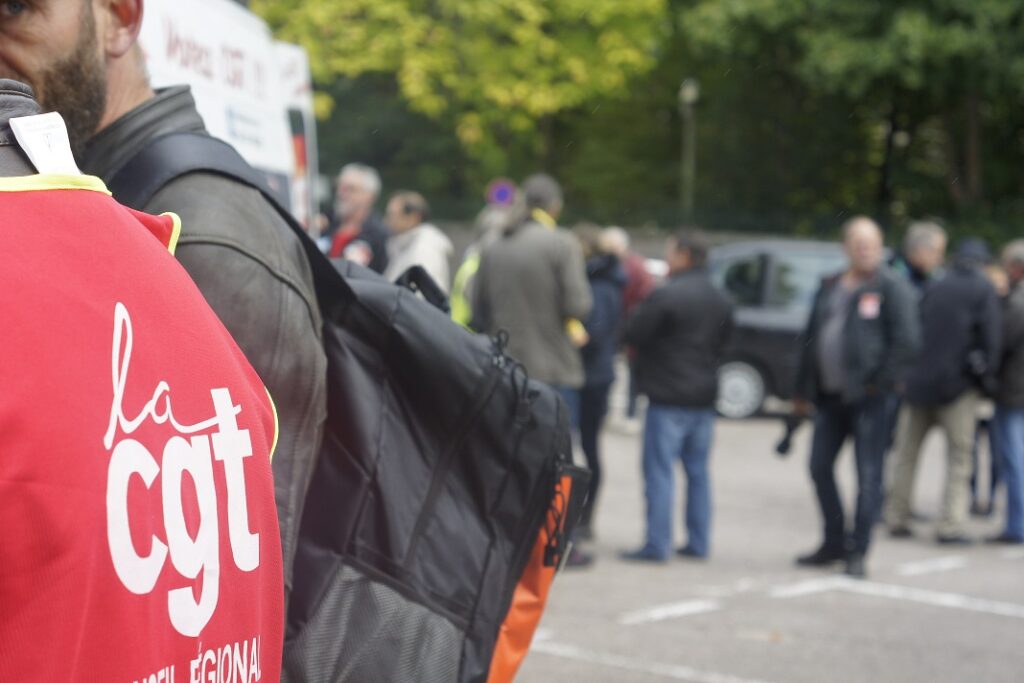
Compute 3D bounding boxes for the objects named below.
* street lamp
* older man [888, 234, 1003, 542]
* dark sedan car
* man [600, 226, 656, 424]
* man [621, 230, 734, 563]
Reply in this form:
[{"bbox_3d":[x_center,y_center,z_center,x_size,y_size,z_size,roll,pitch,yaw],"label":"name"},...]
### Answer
[{"bbox_3d":[2.650,-1.920,32.000,0.320,4.000,0.320,0,3,0],"label":"street lamp"},{"bbox_3d":[2.380,0.280,11.800,0.580,1.670,0.480,2,3,30],"label":"older man"},{"bbox_3d":[3.170,-0.100,18.300,4.200,1.500,1.750,1,3,2],"label":"dark sedan car"},{"bbox_3d":[0.990,-0.150,18.300,0.480,1.690,0.520,1,3,6],"label":"man"},{"bbox_3d":[0.875,0.280,11.300,0.560,1.740,0.450,-2,4,-45],"label":"man"}]

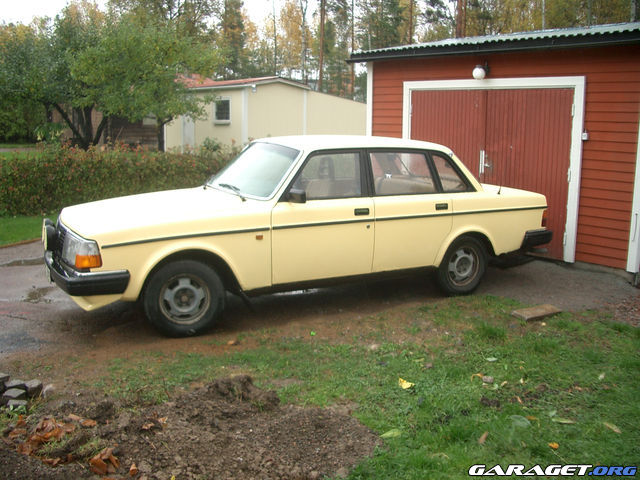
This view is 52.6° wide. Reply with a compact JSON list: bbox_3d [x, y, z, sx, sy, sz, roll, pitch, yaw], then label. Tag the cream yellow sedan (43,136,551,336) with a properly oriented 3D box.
[{"bbox_3d":[-0.025,-0.210,5.980,4.790,1.440,1.710,-4,10,-29],"label":"cream yellow sedan"}]

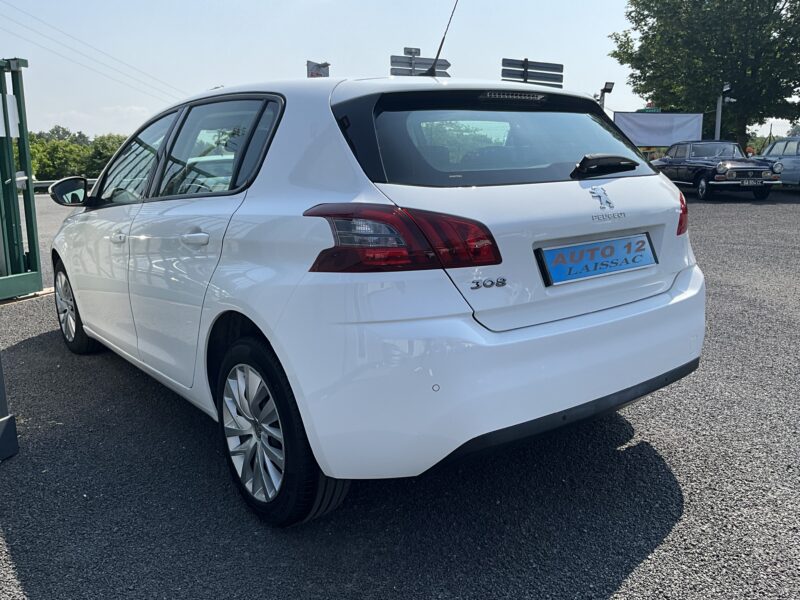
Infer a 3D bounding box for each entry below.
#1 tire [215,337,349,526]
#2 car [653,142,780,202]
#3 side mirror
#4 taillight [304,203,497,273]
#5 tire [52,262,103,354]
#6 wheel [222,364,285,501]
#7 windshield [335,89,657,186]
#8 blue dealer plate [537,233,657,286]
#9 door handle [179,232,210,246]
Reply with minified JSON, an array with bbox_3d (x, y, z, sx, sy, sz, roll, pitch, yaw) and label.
[{"bbox_3d":[-0.391,0.402,2.149,0.210,0.632,0.632,-10,15,-36],"label":"tire"},{"bbox_3d":[7.764,-3.309,16.836,1.620,1.450,4.440,-1,12,2],"label":"car"},{"bbox_3d":[-1.690,-0.557,3.432,0.235,0.165,0.170,-10,15,-36],"label":"side mirror"},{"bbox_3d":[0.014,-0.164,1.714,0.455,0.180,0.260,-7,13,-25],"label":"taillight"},{"bbox_3d":[-1.991,0.029,4.189,0.210,0.632,0.632,-10,15,-36],"label":"tire"},{"bbox_3d":[-0.409,0.405,2.135,0.160,0.438,0.438,-10,15,-36],"label":"wheel"},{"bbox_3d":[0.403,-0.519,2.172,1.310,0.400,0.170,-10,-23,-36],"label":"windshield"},{"bbox_3d":[0.600,-0.129,2.006,0.545,0.115,0.020,-10,-7,-36],"label":"blue dealer plate"},{"bbox_3d":[-0.665,-0.196,2.186,0.050,0.042,0.230,-10,15,-36],"label":"door handle"}]

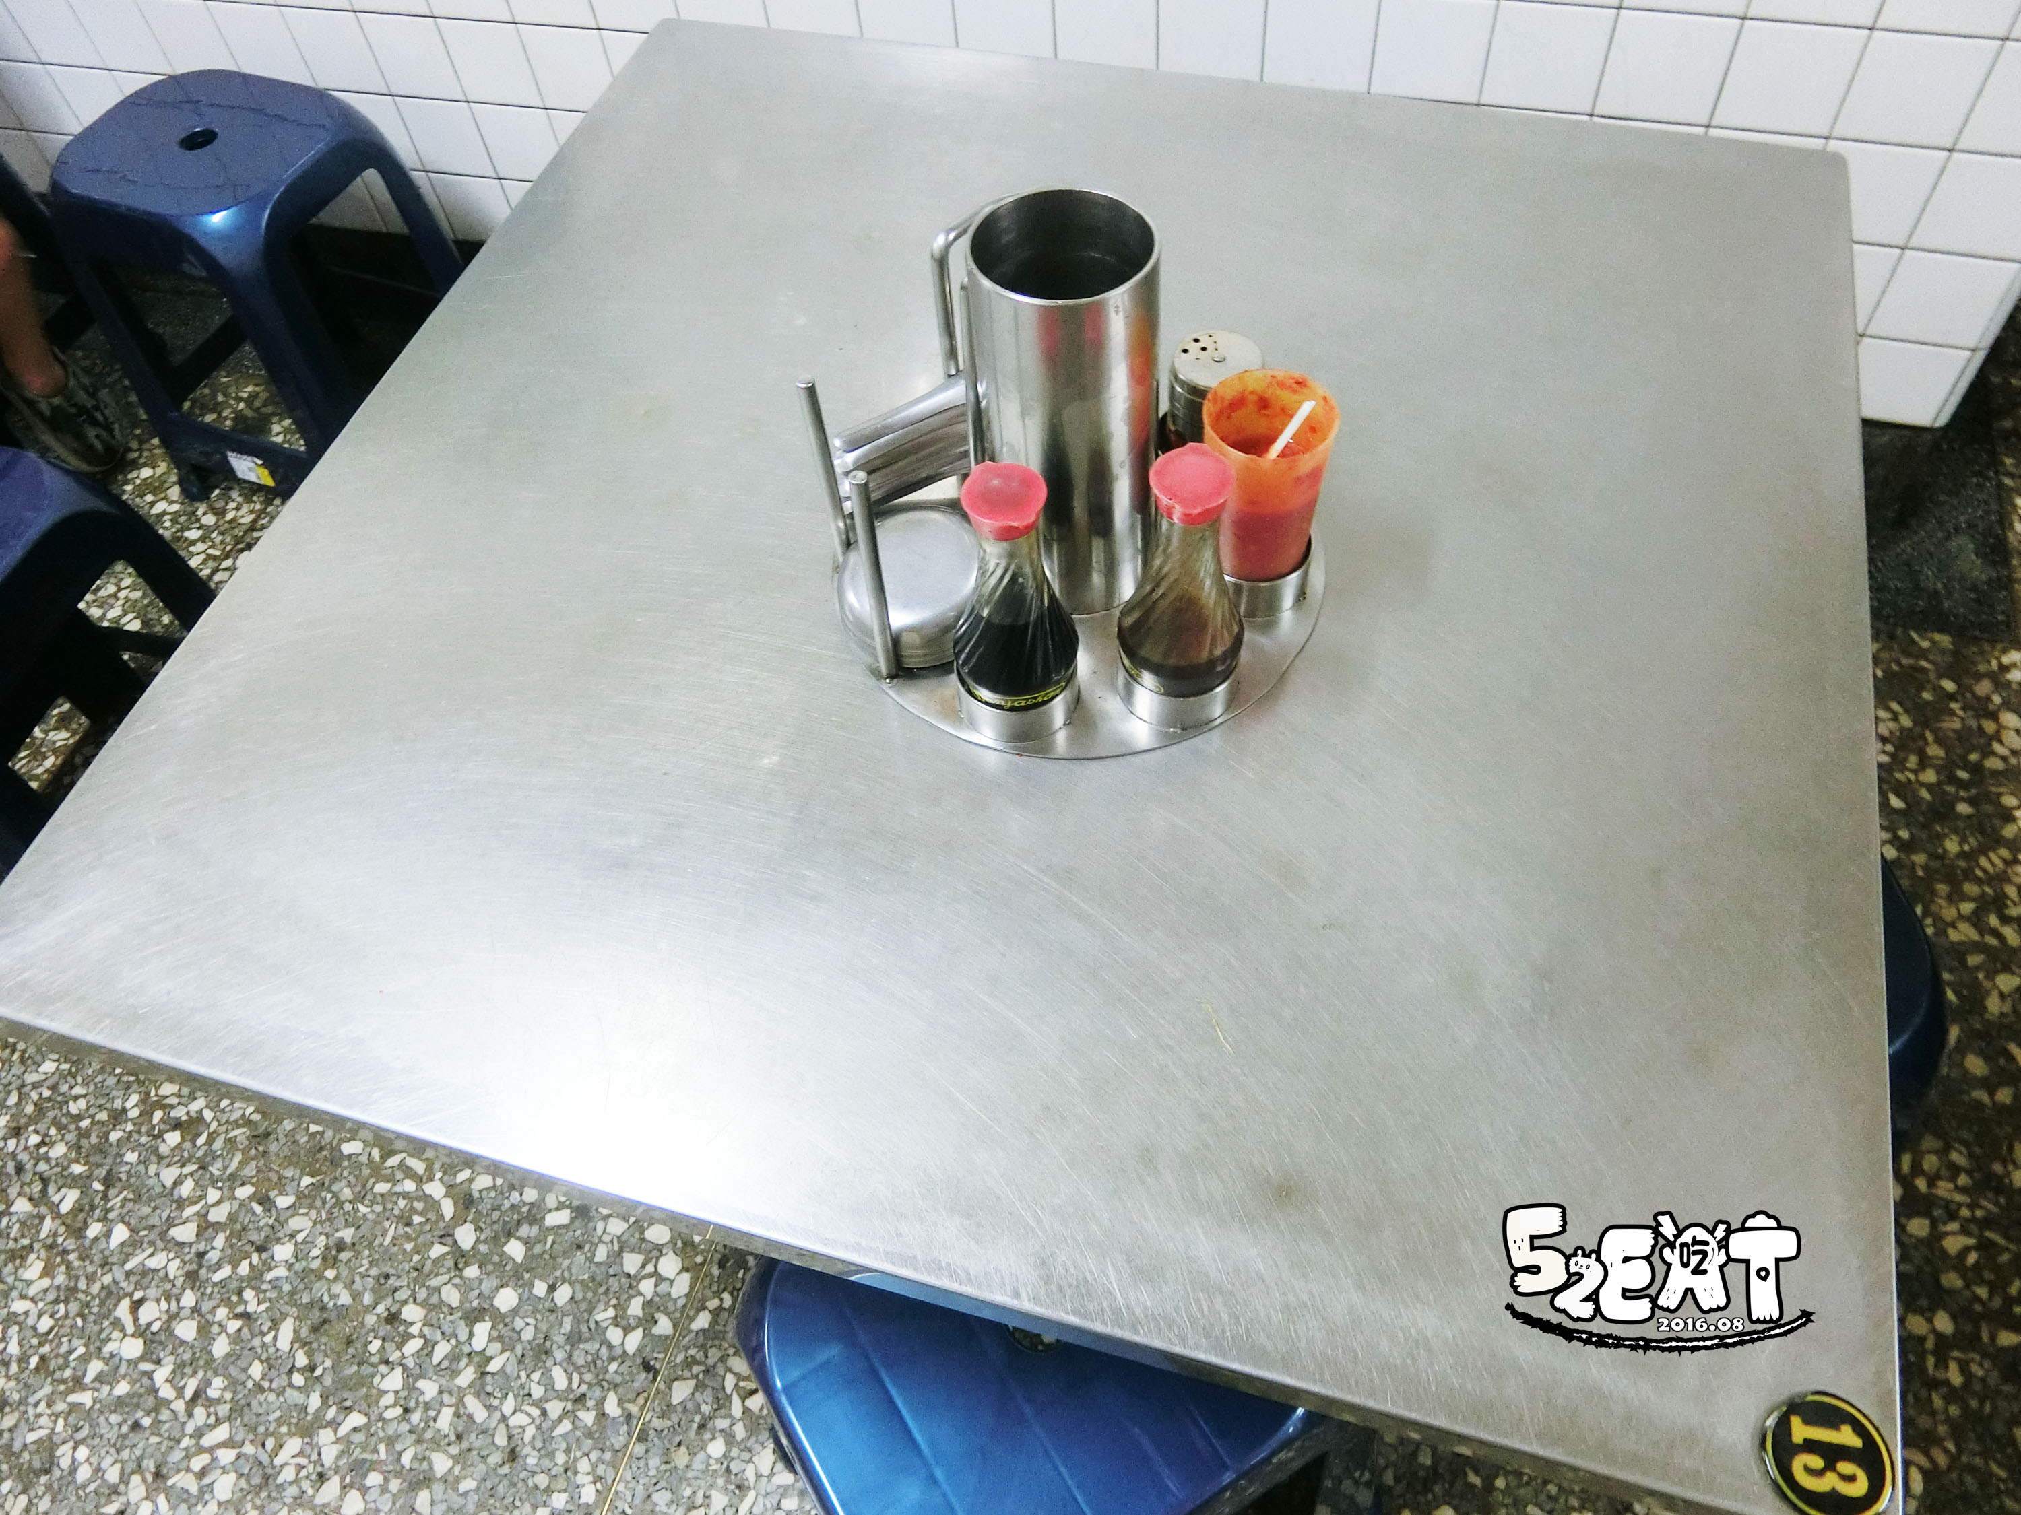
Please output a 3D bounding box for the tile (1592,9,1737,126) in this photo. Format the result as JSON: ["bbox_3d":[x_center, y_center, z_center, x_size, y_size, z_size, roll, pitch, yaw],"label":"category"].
[{"bbox_3d":[0.627,-0.657,1.397,0.108,0.108,0.008,11,57,12],"label":"tile"}]

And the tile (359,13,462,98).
[{"bbox_3d":[-0.736,-0.862,1.794,0.108,0.108,0.008,11,57,12],"label":"tile"}]

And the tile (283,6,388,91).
[{"bbox_3d":[-0.842,-0.882,1.817,0.108,0.108,0.008,11,57,12],"label":"tile"}]

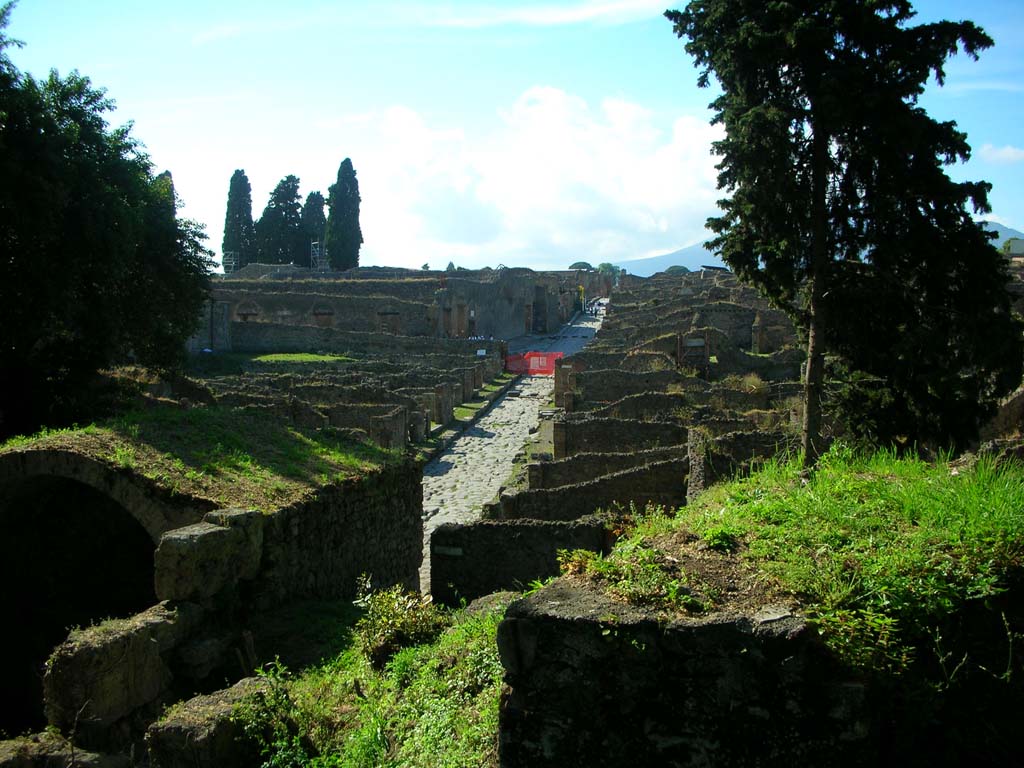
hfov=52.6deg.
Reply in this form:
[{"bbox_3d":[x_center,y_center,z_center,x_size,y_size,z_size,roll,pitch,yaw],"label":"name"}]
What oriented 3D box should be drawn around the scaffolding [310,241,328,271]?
[{"bbox_3d":[-29.163,-19.464,156.862,2.400,4.813,1.700,-1,6,-10],"label":"scaffolding"}]

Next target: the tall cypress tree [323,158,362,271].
[{"bbox_3d":[-26.241,-26.195,161.244,5.918,17.562,5.918,-1,6,-9],"label":"tall cypress tree"}]

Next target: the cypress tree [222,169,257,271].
[{"bbox_3d":[-43.136,-25.669,163.303,5.678,16.390,5.678,-1,6,-15],"label":"cypress tree"}]

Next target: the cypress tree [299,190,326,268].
[{"bbox_3d":[-32.067,-24.488,166.429,4.822,13.057,4.822,-1,6,-11],"label":"cypress tree"}]

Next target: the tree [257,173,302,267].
[{"bbox_3d":[-36.900,-25.439,164.329,7.301,15.397,7.301,-1,6,-12],"label":"tree"}]

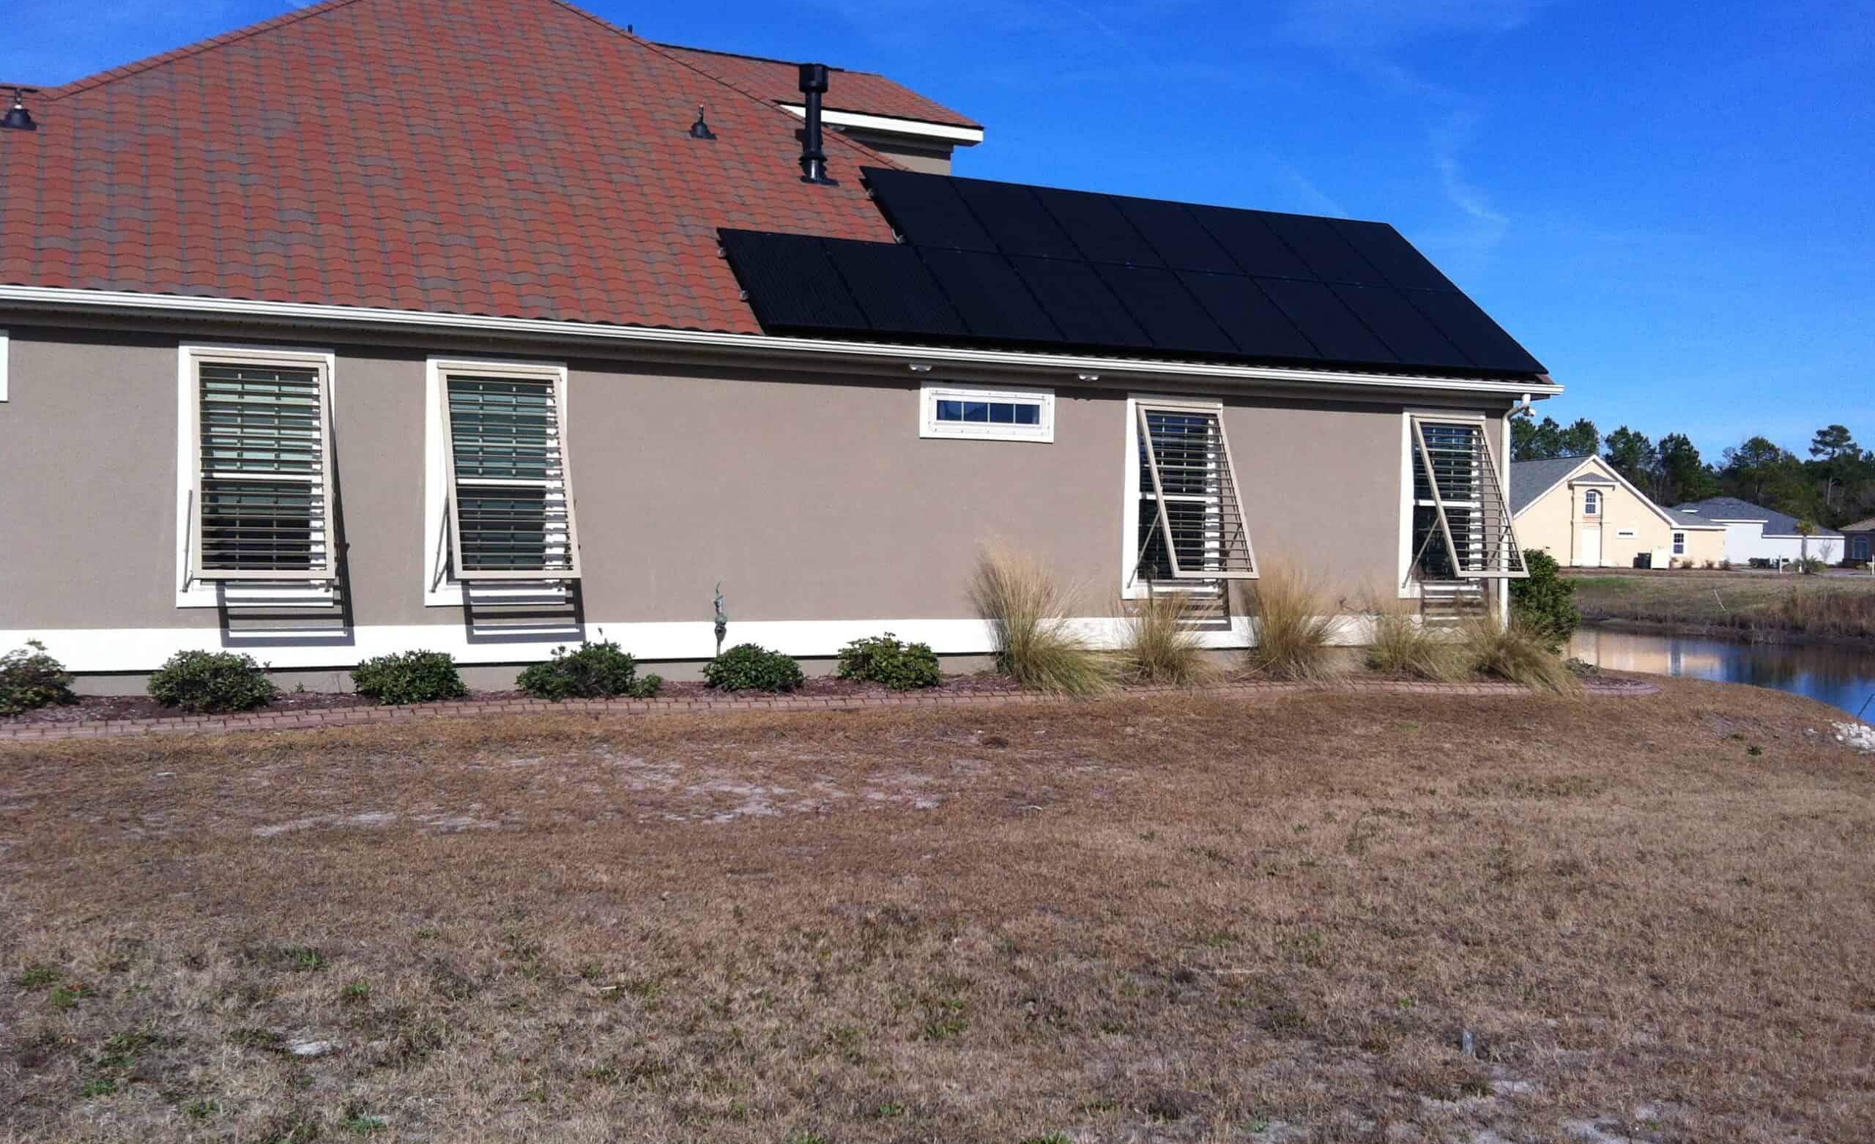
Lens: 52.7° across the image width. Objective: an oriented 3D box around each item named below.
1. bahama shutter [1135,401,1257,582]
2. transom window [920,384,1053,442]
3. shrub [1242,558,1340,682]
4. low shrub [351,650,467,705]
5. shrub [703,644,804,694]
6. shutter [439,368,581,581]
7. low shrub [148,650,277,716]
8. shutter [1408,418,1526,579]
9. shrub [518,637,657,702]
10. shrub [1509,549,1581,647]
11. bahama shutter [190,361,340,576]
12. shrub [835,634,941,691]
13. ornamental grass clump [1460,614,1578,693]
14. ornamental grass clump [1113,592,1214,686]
[{"bbox_3d":[2.511,-0.718,18.429,1.123,1.957,0.730,0,2,-27],"label":"bahama shutter"},{"bbox_3d":[0.512,-1.535,18.492,1.495,0.508,0.100,0,2,-28],"label":"transom window"},{"bbox_3d":[3.499,0.475,18.682,0.893,1.139,0.848,1,2,0],"label":"shrub"},{"bbox_3d":[-4.175,0.813,14.946,0.896,0.390,0.824,0,2,-27],"label":"low shrub"},{"bbox_3d":[-1.589,0.818,16.359,0.844,0.383,0.776,1,2,0],"label":"shrub"},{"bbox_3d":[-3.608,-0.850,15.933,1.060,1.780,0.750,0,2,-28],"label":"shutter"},{"bbox_3d":[-5.433,0.803,14.168,0.946,0.412,0.870,0,2,-27],"label":"low shrub"},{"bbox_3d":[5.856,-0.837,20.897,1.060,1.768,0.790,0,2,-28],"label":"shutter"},{"bbox_3d":[-2.959,0.799,16.034,1.220,0.500,0.900,0,2,-28],"label":"shrub"},{"bbox_3d":[7.225,0.353,22.800,1.100,1.240,1.100,0,2,-28],"label":"shrub"},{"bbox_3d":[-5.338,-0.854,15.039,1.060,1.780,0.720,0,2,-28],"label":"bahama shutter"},{"bbox_3d":[-0.451,0.800,17.412,0.950,0.500,0.800,0,2,-28],"label":"shrub"},{"bbox_3d":[5.886,0.789,19.209,1.140,0.701,1.050,1,2,17],"label":"ornamental grass clump"},{"bbox_3d":[2.146,0.622,18.007,0.942,0.841,0.867,1,2,0],"label":"ornamental grass clump"}]

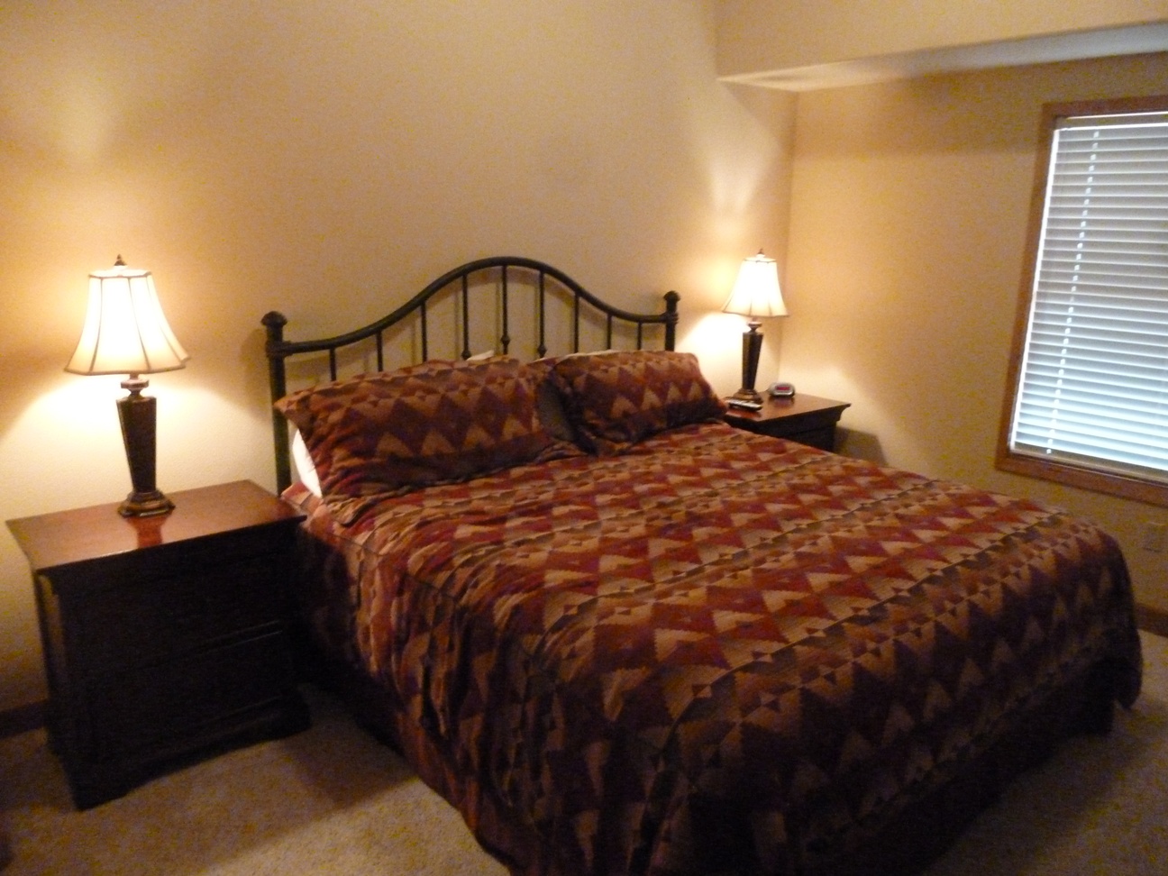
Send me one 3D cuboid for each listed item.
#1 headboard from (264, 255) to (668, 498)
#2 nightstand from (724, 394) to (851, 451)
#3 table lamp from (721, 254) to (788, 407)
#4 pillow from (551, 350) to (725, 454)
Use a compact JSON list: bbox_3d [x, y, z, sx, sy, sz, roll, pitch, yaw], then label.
[{"bbox_3d":[-0.314,-0.027,3.575,1.985,1.461,0.085,-11,18,-39],"label":"headboard"},{"bbox_3d":[0.926,0.175,4.380,0.699,0.714,0.499,-11,18,-39],"label":"nightstand"},{"bbox_3d":[0.887,-0.582,4.377,0.355,0.757,0.355,1,14,0],"label":"table lamp"},{"bbox_3d":[0.269,-0.180,3.701,0.930,0.450,0.190,-11,-13,-39],"label":"pillow"}]

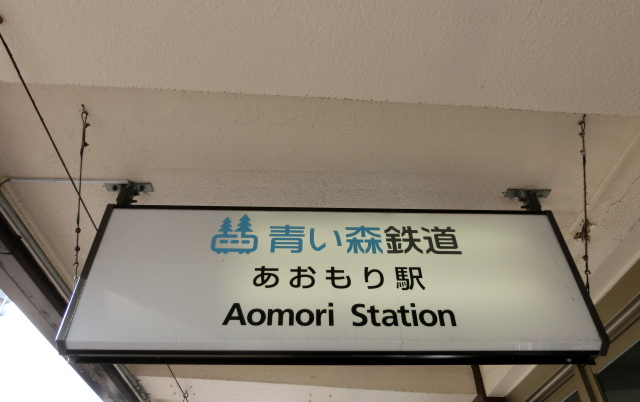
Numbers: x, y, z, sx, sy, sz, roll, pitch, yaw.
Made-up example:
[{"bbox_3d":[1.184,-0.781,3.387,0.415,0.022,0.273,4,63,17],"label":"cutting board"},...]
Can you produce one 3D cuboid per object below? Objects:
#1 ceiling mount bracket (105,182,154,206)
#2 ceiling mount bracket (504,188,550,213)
[{"bbox_3d":[-0.837,-0.006,1.993,0.200,0.138,0.058,1,-41,-2],"label":"ceiling mount bracket"},{"bbox_3d":[0.943,0.020,2.051,0.200,0.138,0.058,1,-41,-2],"label":"ceiling mount bracket"}]

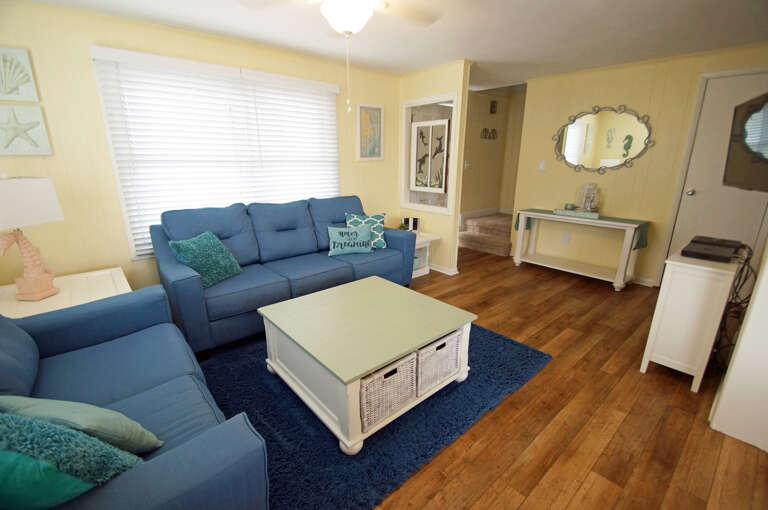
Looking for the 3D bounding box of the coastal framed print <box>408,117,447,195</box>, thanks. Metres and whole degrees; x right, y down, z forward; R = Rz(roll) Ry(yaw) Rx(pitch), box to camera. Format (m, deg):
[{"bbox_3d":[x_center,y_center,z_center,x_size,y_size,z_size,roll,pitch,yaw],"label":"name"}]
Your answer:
[{"bbox_3d":[0.539,-1.161,3.826,0.043,0.805,0.593,-12,19,-37],"label":"coastal framed print"}]

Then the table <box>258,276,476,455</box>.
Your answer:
[{"bbox_3d":[-0.109,0.544,1.938,0.906,0.418,0.939,-13,19,-39],"label":"table"}]

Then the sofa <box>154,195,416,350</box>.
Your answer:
[{"bbox_3d":[-0.794,-0.014,3.045,2.170,0.961,0.887,-12,19,-37],"label":"sofa"}]

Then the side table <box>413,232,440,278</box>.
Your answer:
[{"bbox_3d":[0.236,-0.024,3.991,0.558,0.477,0.732,-12,19,-37],"label":"side table"}]

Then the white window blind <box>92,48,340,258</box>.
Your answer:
[{"bbox_3d":[-1.280,-0.901,3.082,2.036,1.581,0.062,-12,19,-37],"label":"white window blind"}]

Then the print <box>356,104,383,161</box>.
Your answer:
[{"bbox_3d":[-0.157,-1.481,3.892,0.391,0.629,0.031,-12,19,-37],"label":"print"}]

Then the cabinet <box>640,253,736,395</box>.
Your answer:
[{"bbox_3d":[2.002,0.348,2.052,0.790,0.719,0.270,-12,19,-37],"label":"cabinet"}]

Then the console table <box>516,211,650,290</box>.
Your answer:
[{"bbox_3d":[2.242,-0.097,3.784,0.446,0.688,1.259,-12,19,-37],"label":"console table"}]

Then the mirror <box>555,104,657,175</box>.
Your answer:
[{"bbox_3d":[2.393,-1.283,3.575,0.043,0.722,1.012,-12,19,-37],"label":"mirror"}]

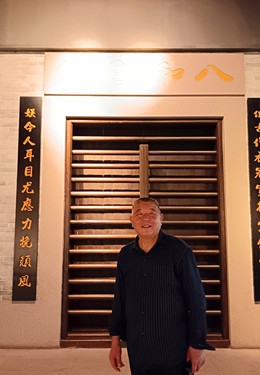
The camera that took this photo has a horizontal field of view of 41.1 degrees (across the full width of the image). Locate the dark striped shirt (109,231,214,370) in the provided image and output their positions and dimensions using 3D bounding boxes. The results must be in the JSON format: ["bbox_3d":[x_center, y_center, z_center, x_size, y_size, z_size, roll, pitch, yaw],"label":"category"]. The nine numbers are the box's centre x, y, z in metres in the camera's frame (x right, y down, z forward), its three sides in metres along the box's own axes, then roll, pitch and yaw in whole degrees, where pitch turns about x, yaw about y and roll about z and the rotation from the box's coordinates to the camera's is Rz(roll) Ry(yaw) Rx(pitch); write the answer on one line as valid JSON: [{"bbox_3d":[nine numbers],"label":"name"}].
[{"bbox_3d":[0.197,0.641,2.032,0.580,0.766,0.300,-2,-7,17],"label":"dark striped shirt"}]

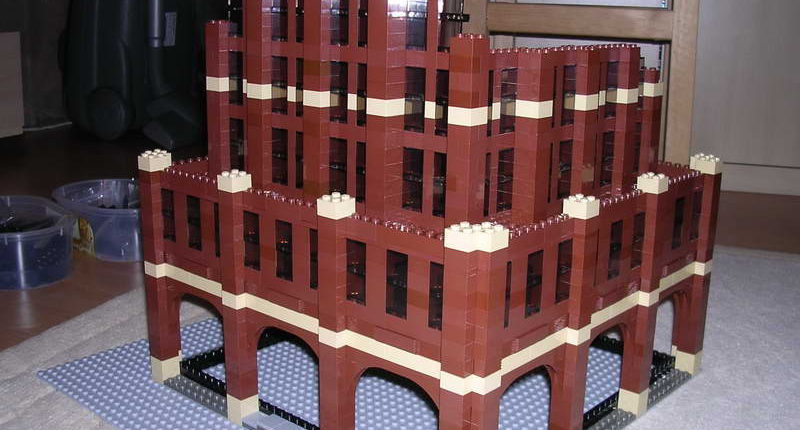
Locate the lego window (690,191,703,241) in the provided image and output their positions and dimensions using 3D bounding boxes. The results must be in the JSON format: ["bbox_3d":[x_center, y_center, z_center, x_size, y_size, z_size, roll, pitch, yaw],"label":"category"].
[{"bbox_3d":[0.223,0.001,0.672,0.008,0.038,0.016,13,19,40],"label":"lego window"}]

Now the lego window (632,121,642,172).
[{"bbox_3d":[0.173,-0.051,0.661,0.007,0.038,0.016,13,18,40],"label":"lego window"}]

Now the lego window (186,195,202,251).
[{"bbox_3d":[-0.143,0.006,0.627,0.016,0.038,0.008,13,19,40],"label":"lego window"}]

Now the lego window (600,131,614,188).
[{"bbox_3d":[0.142,-0.040,0.616,0.008,0.038,0.016,13,19,40],"label":"lego window"}]

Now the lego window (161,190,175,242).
[{"bbox_3d":[-0.167,0.000,0.647,0.016,0.038,0.007,13,18,40],"label":"lego window"}]

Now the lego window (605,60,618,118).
[{"bbox_3d":[0.142,-0.086,0.604,0.008,0.038,0.016,13,19,40],"label":"lego window"}]

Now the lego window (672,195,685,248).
[{"bbox_3d":[0.202,0.006,0.648,0.007,0.038,0.016,13,18,40],"label":"lego window"}]

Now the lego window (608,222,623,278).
[{"bbox_3d":[0.138,0.023,0.579,0.008,0.038,0.016,13,19,40],"label":"lego window"}]

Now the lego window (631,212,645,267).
[{"bbox_3d":[0.160,0.017,0.601,0.007,0.038,0.016,13,18,40],"label":"lego window"}]

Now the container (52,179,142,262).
[{"bbox_3d":[-0.334,0.005,1.075,0.166,0.066,0.166,-3,15,-17],"label":"container"}]

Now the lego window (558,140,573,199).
[{"bbox_3d":[0.105,-0.030,0.575,0.007,0.038,0.016,13,18,40],"label":"lego window"}]

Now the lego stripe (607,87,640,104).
[{"bbox_3d":[0.156,-0.084,0.614,0.016,0.010,0.016,13,19,40],"label":"lego stripe"}]

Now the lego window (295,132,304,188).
[{"bbox_3d":[-0.061,-0.036,0.586,0.016,0.038,0.007,13,18,40],"label":"lego window"}]

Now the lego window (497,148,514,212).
[{"bbox_3d":[0.061,-0.022,0.539,0.008,0.038,0.016,13,19,40],"label":"lego window"}]

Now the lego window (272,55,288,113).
[{"bbox_3d":[-0.078,-0.087,0.590,0.016,0.038,0.008,13,19,40],"label":"lego window"}]

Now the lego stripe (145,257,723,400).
[{"bbox_3d":[0.026,0.038,0.683,0.320,0.010,0.320,13,18,40],"label":"lego stripe"}]

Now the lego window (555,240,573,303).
[{"bbox_3d":[0.096,0.034,0.532,0.007,0.038,0.016,13,18,40],"label":"lego window"}]

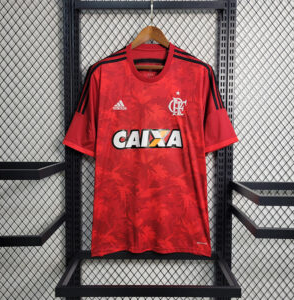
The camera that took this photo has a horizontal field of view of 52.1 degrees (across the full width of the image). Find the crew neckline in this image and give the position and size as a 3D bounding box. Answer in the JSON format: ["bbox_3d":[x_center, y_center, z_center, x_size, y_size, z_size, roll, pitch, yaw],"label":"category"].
[{"bbox_3d":[0.013,-0.318,1.100,0.175,0.140,0.090,0,3,0],"label":"crew neckline"}]

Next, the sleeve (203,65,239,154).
[{"bbox_3d":[0.275,-0.150,1.110,0.135,0.320,0.120,0,3,0],"label":"sleeve"}]

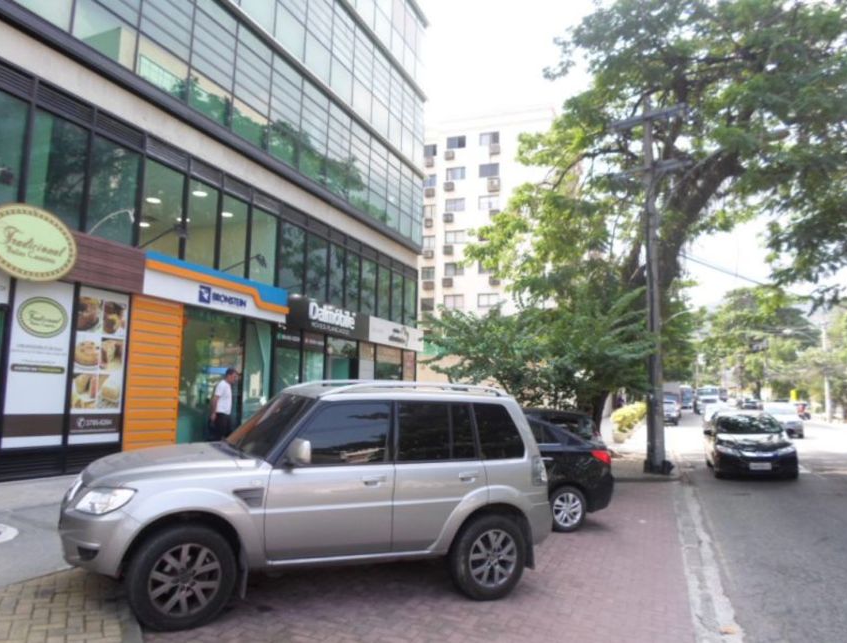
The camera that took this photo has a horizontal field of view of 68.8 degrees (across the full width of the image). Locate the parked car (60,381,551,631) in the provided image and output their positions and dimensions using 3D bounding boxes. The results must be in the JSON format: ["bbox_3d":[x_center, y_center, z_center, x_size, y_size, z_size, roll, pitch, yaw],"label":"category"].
[{"bbox_3d":[-0.885,1.493,5.696,4.030,1.780,1.750,5,-8,-22],"label":"parked car"}]

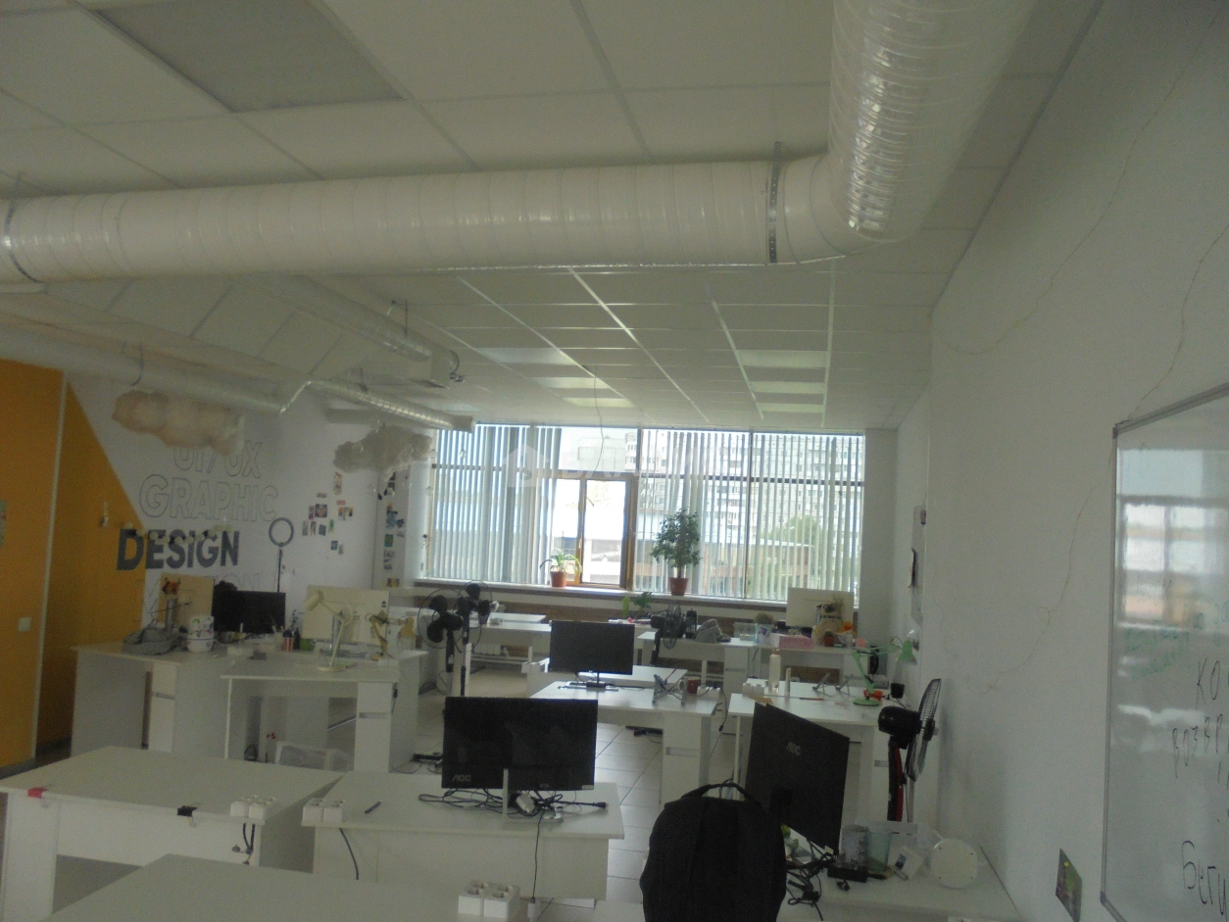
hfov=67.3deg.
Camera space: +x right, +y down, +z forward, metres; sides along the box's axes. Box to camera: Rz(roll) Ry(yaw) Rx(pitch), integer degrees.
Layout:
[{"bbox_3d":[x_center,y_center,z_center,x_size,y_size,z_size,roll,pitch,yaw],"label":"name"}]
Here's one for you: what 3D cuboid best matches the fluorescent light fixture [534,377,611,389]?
[{"bbox_3d":[-0.365,-0.686,7.824,0.600,0.060,0.600,2,-4,12],"label":"fluorescent light fixture"}]

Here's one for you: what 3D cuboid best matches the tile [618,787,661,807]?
[{"bbox_3d":[0.264,2.171,5.918,0.400,0.010,0.400,2,-4,12],"label":"tile"}]

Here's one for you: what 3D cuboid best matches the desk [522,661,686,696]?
[{"bbox_3d":[-0.059,1.794,6.241,1.000,0.750,0.580,2,-4,12],"label":"desk"}]

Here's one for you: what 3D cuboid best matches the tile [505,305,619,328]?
[{"bbox_3d":[-0.288,-0.837,5.326,0.600,0.020,0.600,2,-4,12],"label":"tile"}]

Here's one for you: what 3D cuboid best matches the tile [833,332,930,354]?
[{"bbox_3d":[1.595,-0.721,5.524,0.600,0.020,0.600,2,-4,12],"label":"tile"}]

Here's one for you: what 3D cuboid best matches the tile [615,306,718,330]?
[{"bbox_3d":[0.295,-0.809,5.167,0.600,0.020,0.600,2,-4,12],"label":"tile"}]

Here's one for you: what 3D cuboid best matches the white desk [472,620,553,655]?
[{"bbox_3d":[-0.870,1.915,8.578,1.000,0.750,0.580,3,-4,5],"label":"white desk"}]

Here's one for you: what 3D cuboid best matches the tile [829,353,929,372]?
[{"bbox_3d":[1.721,-0.671,6.114,0.595,0.020,0.595,2,-4,13],"label":"tile"}]

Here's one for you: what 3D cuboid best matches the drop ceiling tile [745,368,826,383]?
[{"bbox_3d":[1.264,-0.651,6.851,0.600,0.020,0.600,2,-4,12],"label":"drop ceiling tile"}]

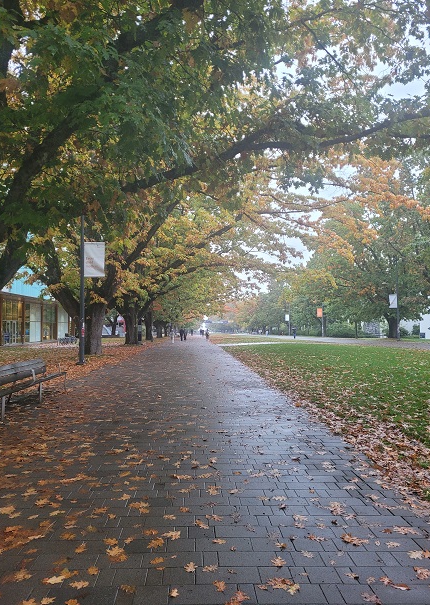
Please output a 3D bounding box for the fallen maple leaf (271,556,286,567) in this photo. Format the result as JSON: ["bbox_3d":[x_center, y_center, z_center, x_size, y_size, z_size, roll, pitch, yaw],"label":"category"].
[{"bbox_3d":[0.418,1.704,2.993,0.095,0.020,0.118,0,-3,0],"label":"fallen maple leaf"}]

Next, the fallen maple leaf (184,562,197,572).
[{"bbox_3d":[-0.155,1.699,2.918,0.085,0.020,0.115,0,-3,0],"label":"fallen maple leaf"}]

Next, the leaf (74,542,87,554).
[{"bbox_3d":[-0.933,1.714,3.170,0.080,0.020,0.135,0,-3,0],"label":"leaf"}]

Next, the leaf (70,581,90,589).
[{"bbox_3d":[-0.851,1.755,2.826,0.118,0.025,0.089,0,-3,0],"label":"leaf"}]

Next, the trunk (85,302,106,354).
[{"bbox_3d":[-7.233,1.550,27.100,1.420,3.120,1.420,0,-3,-2],"label":"trunk"}]

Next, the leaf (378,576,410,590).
[{"bbox_3d":[1.114,1.750,2.824,0.184,0.035,0.087,-3,-4,42],"label":"leaf"}]

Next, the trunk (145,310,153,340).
[{"bbox_3d":[-8.783,3.051,60.300,1.050,3.980,1.050,0,-3,-2],"label":"trunk"}]

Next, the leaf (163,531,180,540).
[{"bbox_3d":[-0.333,1.794,3.496,0.139,0.025,0.133,0,-3,0],"label":"leaf"}]

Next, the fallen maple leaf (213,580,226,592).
[{"bbox_3d":[0.027,1.687,2.706,0.080,0.020,0.108,0,-3,-6],"label":"fallen maple leaf"}]

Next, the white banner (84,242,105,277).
[{"bbox_3d":[-5.254,-1.861,19.900,0.920,1.520,0.030,0,-3,-2],"label":"white banner"}]

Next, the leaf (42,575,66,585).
[{"bbox_3d":[-1.026,1.758,2.886,0.149,0.025,0.096,0,-3,0],"label":"leaf"}]

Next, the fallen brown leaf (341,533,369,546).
[{"bbox_3d":[1.012,1.716,3.293,0.215,0.030,0.135,-2,-4,27],"label":"fallen brown leaf"}]

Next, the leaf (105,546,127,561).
[{"bbox_3d":[-0.699,1.778,3.214,0.133,0.025,0.218,1,-4,-21],"label":"leaf"}]

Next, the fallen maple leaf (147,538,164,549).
[{"bbox_3d":[-0.433,1.787,3.378,0.118,0.025,0.147,0,-3,0],"label":"fallen maple leaf"}]

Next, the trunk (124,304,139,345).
[{"bbox_3d":[-7.992,2.125,43.500,1.250,3.820,1.250,0,-3,-2],"label":"trunk"}]

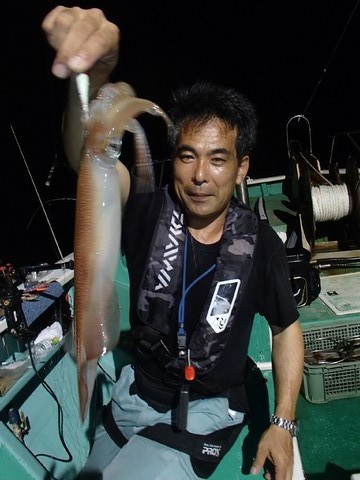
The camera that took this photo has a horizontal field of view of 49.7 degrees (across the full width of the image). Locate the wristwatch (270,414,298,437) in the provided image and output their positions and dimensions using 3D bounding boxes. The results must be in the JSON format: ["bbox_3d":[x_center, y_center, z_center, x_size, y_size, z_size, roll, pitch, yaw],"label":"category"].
[{"bbox_3d":[0.258,0.461,0.965,0.065,0.031,0.056,18,21,-3],"label":"wristwatch"}]

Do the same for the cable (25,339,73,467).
[{"bbox_3d":[-0.356,0.454,1.019,0.078,0.399,0.135,4,18,19],"label":"cable"}]

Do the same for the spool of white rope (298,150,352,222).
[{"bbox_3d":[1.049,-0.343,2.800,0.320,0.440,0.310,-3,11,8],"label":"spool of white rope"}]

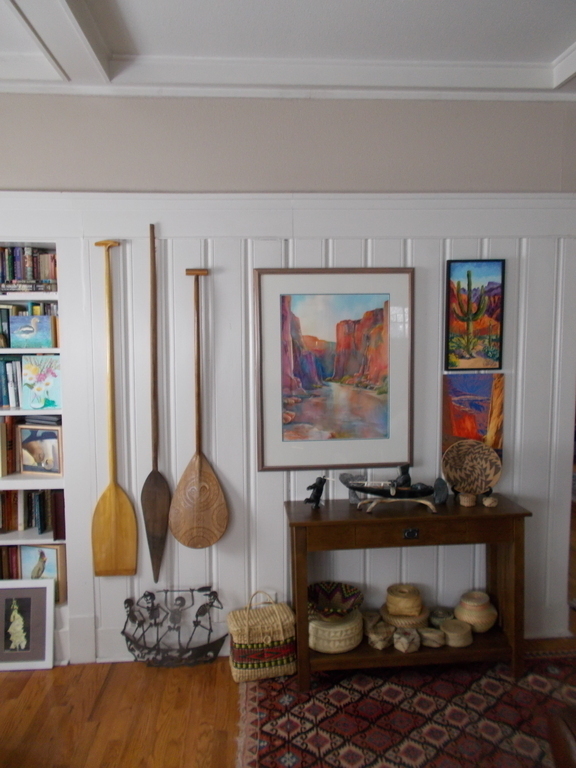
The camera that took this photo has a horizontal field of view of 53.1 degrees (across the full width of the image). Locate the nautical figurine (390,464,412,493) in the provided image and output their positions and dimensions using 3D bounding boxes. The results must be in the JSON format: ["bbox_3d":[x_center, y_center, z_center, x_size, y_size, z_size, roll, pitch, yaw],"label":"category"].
[{"bbox_3d":[0.498,0.415,2.532,0.085,0.120,0.070,-1,5,-5],"label":"nautical figurine"}]

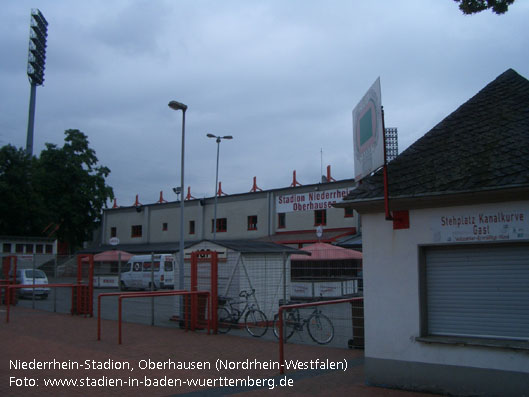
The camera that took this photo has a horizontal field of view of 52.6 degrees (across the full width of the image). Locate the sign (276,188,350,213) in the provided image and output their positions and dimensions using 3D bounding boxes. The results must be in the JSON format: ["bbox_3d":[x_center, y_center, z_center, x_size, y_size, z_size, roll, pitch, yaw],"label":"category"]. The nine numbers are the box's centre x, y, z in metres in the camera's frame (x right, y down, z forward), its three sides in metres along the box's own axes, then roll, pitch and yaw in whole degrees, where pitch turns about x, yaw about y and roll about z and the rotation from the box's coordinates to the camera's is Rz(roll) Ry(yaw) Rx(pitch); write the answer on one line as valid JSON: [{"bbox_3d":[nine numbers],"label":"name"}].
[{"bbox_3d":[4.082,0.232,43.947,7.930,1.490,0.100,-6,-10,40],"label":"sign"}]

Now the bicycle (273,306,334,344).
[{"bbox_3d":[0.888,2.781,12.316,1.730,1.060,0.580,-6,-9,38],"label":"bicycle"}]

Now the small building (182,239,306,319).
[{"bbox_3d":[-0.741,2.720,17.585,3.210,2.550,3.470,-7,-10,42],"label":"small building"}]

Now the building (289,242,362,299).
[{"bbox_3d":[3.272,4.289,31.778,4.300,3.120,4.100,-3,-8,20],"label":"building"}]

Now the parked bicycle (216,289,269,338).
[{"bbox_3d":[-0.628,2.947,13.660,1.800,1.090,0.580,-6,-10,39],"label":"parked bicycle"}]

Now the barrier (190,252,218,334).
[{"bbox_3d":[-1.592,2.498,14.314,0.960,2.140,0.180,-7,-10,42],"label":"barrier"}]

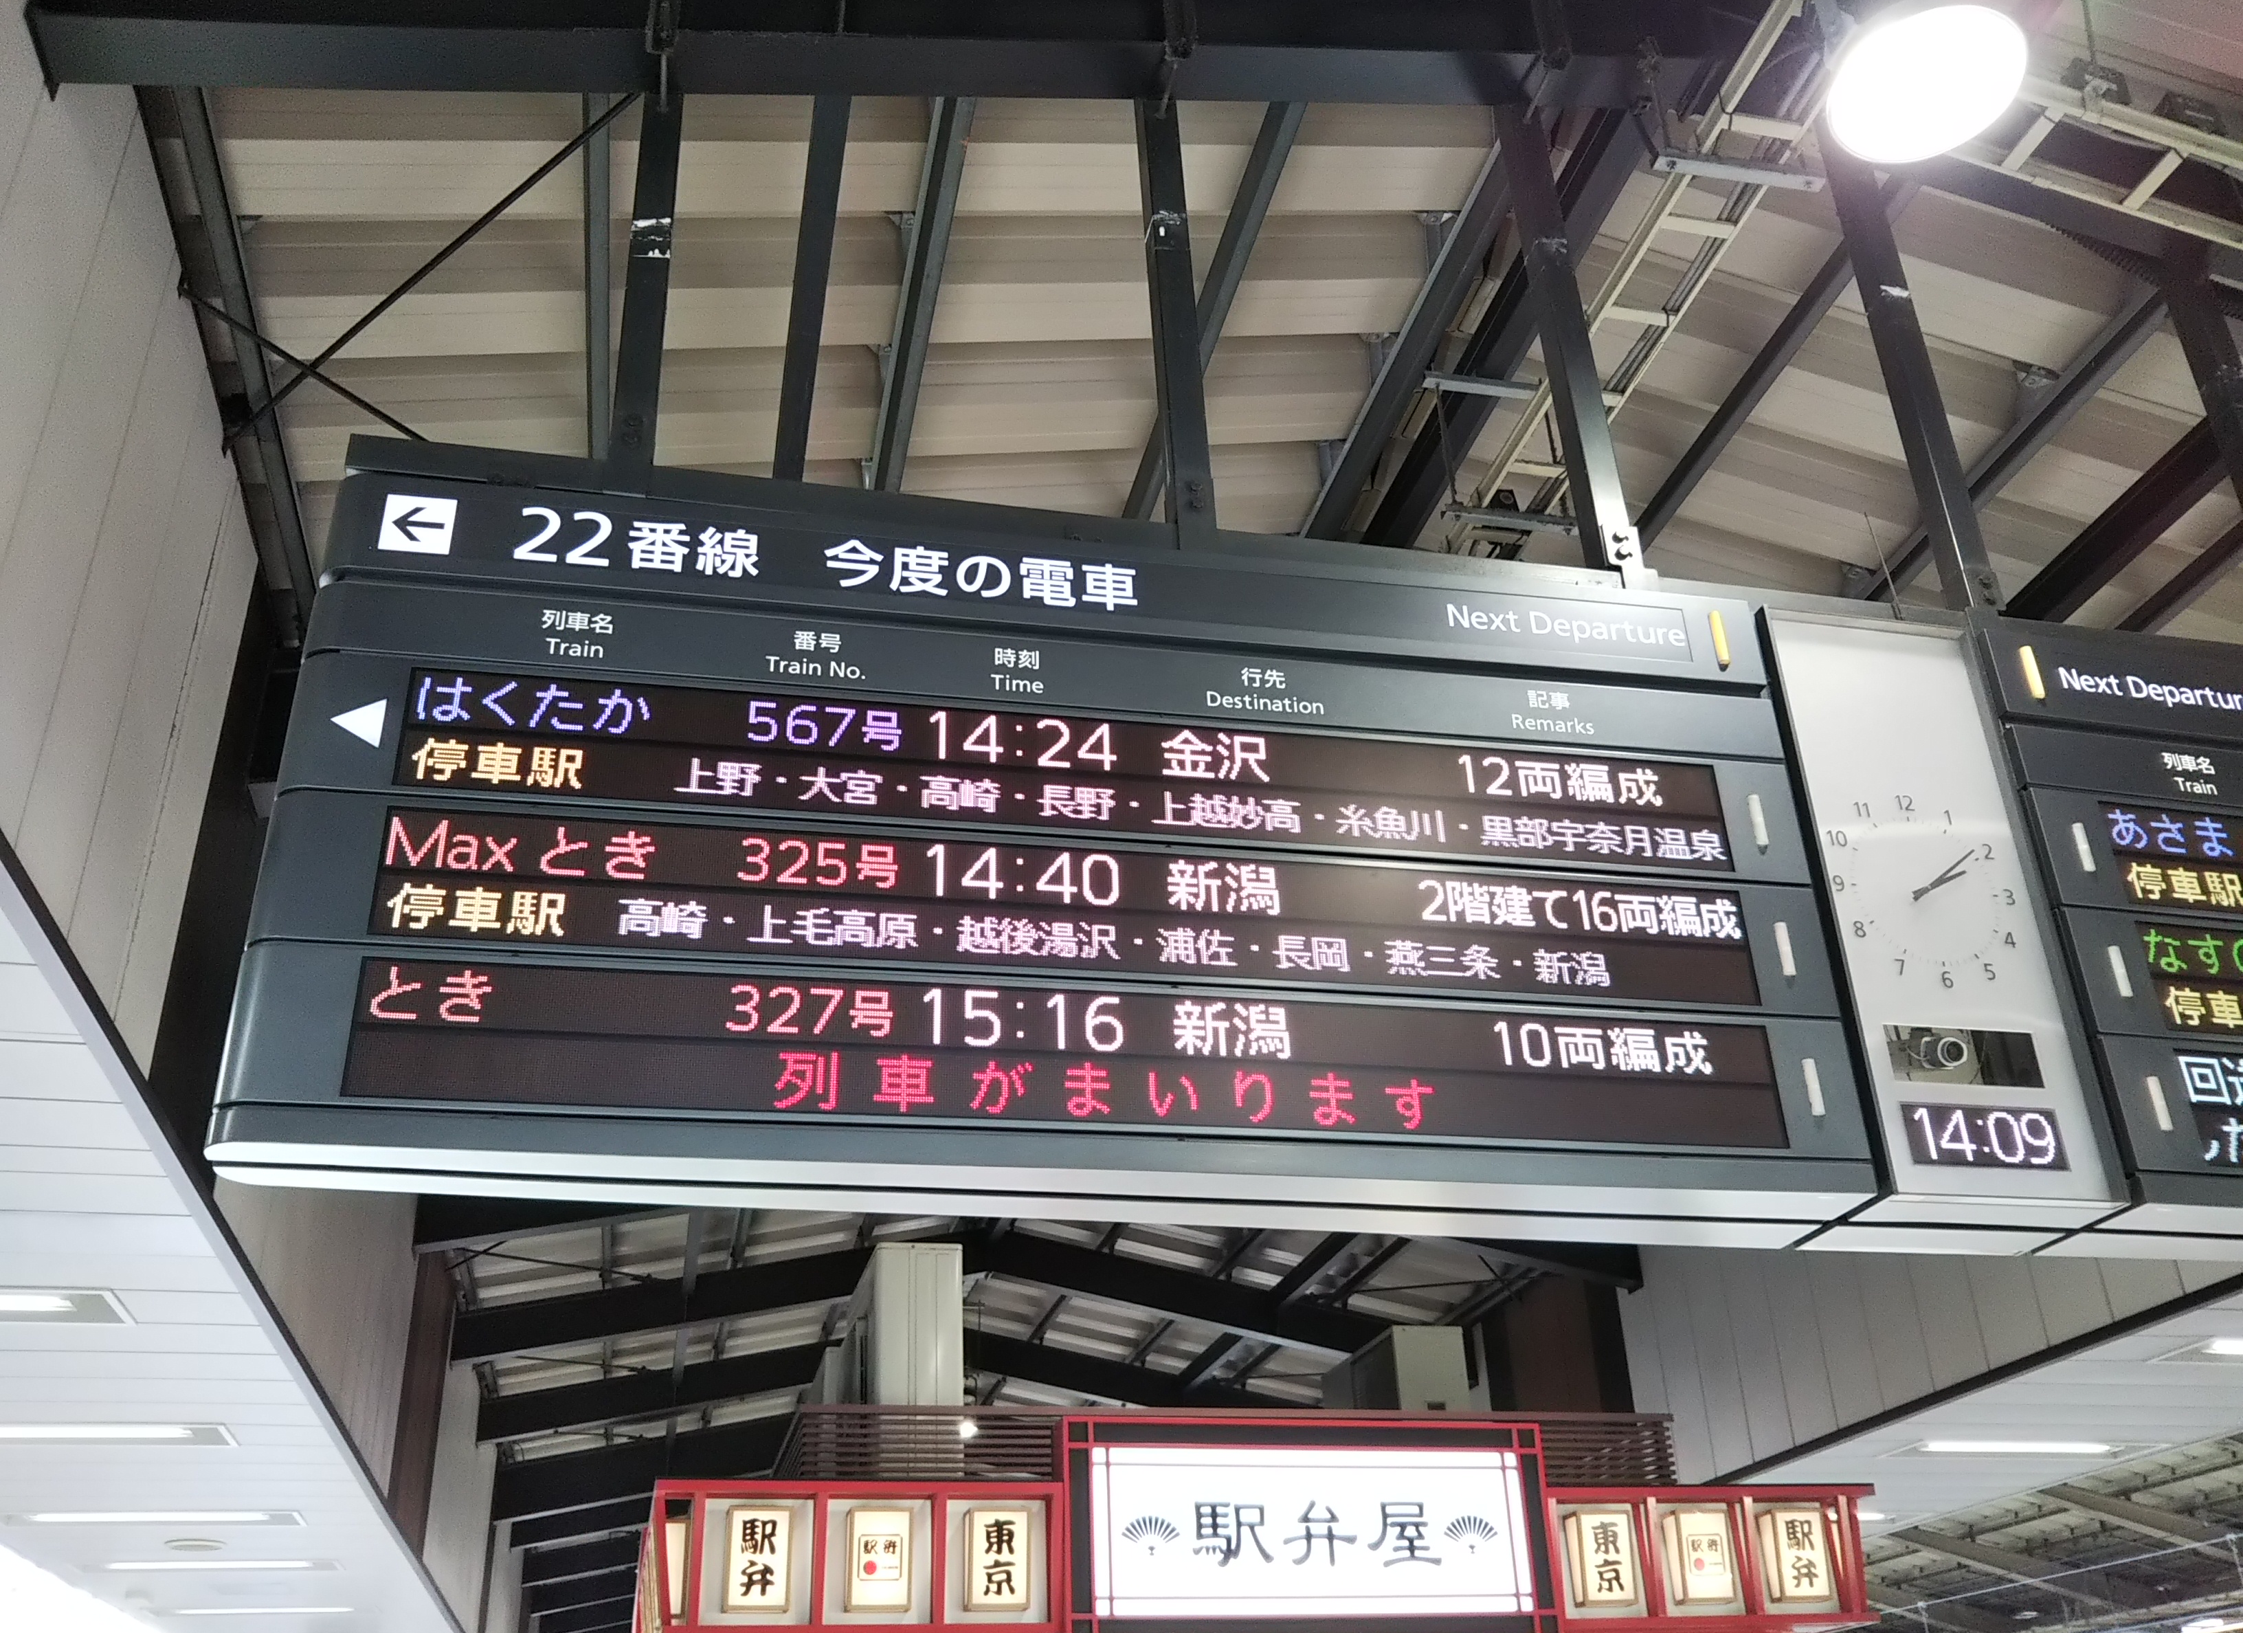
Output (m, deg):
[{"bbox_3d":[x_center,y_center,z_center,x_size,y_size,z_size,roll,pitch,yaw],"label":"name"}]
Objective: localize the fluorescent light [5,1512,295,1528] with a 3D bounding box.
[{"bbox_3d":[-4.997,3.604,10.040,1.360,0.080,0.250,4,-29,-13],"label":"fluorescent light"}]

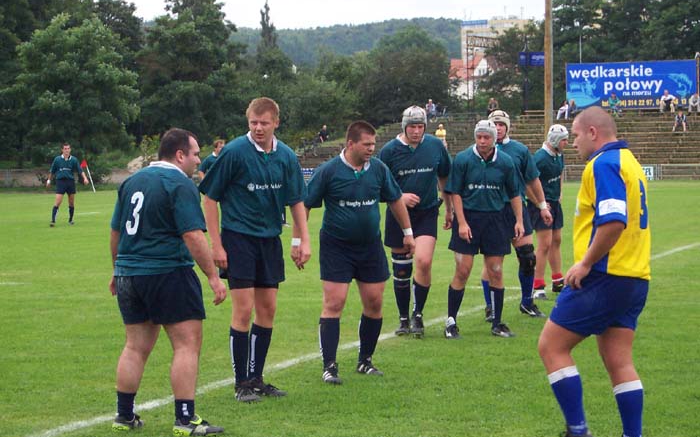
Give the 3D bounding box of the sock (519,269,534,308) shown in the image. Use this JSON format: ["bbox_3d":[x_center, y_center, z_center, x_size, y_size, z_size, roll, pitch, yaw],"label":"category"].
[{"bbox_3d":[1.638,0.640,16.700,0.135,0.360,0.150,-2,3,-38],"label":"sock"}]

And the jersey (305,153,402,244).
[{"bbox_3d":[0.020,-0.137,12.050,0.620,0.630,0.380,-1,7,-20],"label":"jersey"}]

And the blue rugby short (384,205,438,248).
[{"bbox_3d":[0.523,0.059,15.300,0.460,0.380,0.340,0,2,0],"label":"blue rugby short"}]

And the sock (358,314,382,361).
[{"bbox_3d":[0.140,0.815,12.270,0.145,0.310,0.145,5,2,-26],"label":"sock"}]

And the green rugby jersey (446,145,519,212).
[{"bbox_3d":[1.130,-0.345,15.350,0.650,0.600,0.360,0,2,0],"label":"green rugby jersey"}]

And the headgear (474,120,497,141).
[{"bbox_3d":[1.156,-0.723,15.300,0.200,0.220,0.240,1,2,15],"label":"headgear"}]

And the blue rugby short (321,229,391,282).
[{"bbox_3d":[0.035,0.257,12.500,0.480,0.400,0.360,0,2,-12],"label":"blue rugby short"}]

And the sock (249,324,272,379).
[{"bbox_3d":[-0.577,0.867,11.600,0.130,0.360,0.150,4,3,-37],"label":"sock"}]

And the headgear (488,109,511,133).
[{"bbox_3d":[1.404,-0.897,16.900,0.200,0.250,0.250,0,2,6],"label":"headgear"}]

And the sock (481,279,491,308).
[{"bbox_3d":[1.254,0.681,16.350,0.130,0.275,0.135,-6,2,-17],"label":"sock"}]

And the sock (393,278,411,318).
[{"bbox_3d":[0.439,0.682,15.350,0.140,0.350,0.150,0,2,0],"label":"sock"}]

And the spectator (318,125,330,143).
[{"bbox_3d":[-1.275,-4.201,90.000,0.600,0.950,0.700,0,7,-10],"label":"spectator"}]

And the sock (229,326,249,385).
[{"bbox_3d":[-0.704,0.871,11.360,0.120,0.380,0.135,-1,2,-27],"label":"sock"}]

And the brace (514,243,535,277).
[{"bbox_3d":[1.643,0.392,16.800,0.180,0.300,0.190,-3,2,-30],"label":"brace"}]

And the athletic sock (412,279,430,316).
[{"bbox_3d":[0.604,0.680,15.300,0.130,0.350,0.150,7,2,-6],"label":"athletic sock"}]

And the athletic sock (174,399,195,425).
[{"bbox_3d":[-0.910,1.062,9.900,0.120,0.155,0.105,0,2,-6],"label":"athletic sock"}]

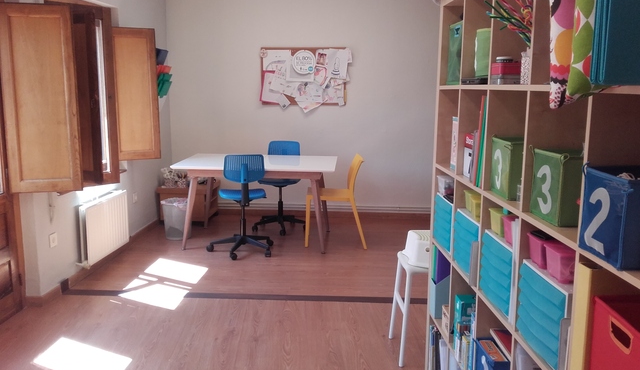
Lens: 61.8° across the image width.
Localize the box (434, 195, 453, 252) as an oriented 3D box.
[{"bbox_3d":[0.675,0.160,2.229,0.330,0.220,0.275,0,10,-2],"label":"box"}]

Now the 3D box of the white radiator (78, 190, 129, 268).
[{"bbox_3d":[-1.679,0.325,4.151,0.100,0.435,0.720,1,10,3],"label":"white radiator"}]

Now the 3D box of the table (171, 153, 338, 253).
[{"bbox_3d":[-0.553,0.150,5.009,1.415,0.755,0.800,1,10,6],"label":"table"}]

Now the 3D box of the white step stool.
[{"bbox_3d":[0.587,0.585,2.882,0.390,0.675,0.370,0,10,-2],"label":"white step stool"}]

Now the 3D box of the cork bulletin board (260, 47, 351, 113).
[{"bbox_3d":[-0.156,-1.131,5.643,0.910,0.620,0.025,1,10,3],"label":"cork bulletin board"}]

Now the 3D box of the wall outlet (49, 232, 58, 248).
[{"bbox_3d":[-1.789,0.376,3.607,0.012,0.090,0.083,1,10,3],"label":"wall outlet"}]

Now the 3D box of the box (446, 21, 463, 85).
[{"bbox_3d":[0.678,-0.520,2.125,0.270,0.240,0.250,0,10,-2],"label":"box"}]

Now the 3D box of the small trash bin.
[{"bbox_3d":[-1.352,0.330,5.146,0.300,0.345,0.300,1,10,3],"label":"small trash bin"}]

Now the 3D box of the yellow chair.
[{"bbox_3d":[0.159,0.139,4.934,0.550,0.810,0.450,1,10,4],"label":"yellow chair"}]

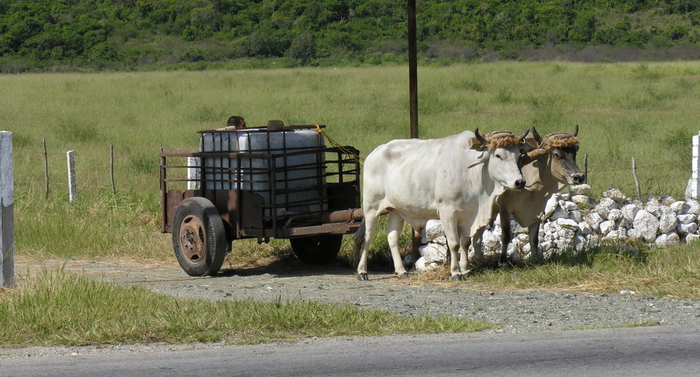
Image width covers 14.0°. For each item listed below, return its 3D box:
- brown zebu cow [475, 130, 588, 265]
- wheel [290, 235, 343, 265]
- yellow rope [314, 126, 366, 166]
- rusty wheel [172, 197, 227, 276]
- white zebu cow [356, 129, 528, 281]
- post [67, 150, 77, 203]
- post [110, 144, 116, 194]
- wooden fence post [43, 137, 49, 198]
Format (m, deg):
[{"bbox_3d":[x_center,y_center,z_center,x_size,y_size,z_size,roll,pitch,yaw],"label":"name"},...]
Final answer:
[{"bbox_3d":[1.722,0.096,30.400,2.050,1.500,0.600,1,4,43],"label":"brown zebu cow"},{"bbox_3d":[-0.379,0.430,32.300,0.220,0.880,0.880,-6,5,-33],"label":"wheel"},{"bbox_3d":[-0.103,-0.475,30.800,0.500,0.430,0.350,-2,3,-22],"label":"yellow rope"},{"bbox_3d":[-1.663,0.530,31.500,0.220,0.880,0.880,-6,5,-33],"label":"rusty wheel"},{"bbox_3d":[0.964,0.165,29.400,2.050,1.560,0.620,1,3,39],"label":"white zebu cow"},{"bbox_3d":[-4.830,-0.182,49.500,0.130,0.970,0.130,-3,3,-14],"label":"post"},{"bbox_3d":[-4.147,-0.307,50.000,0.070,0.950,0.070,-1,3,0],"label":"post"},{"bbox_3d":[-5.331,-0.351,50.000,0.070,1.130,0.070,-3,3,0],"label":"wooden fence post"}]

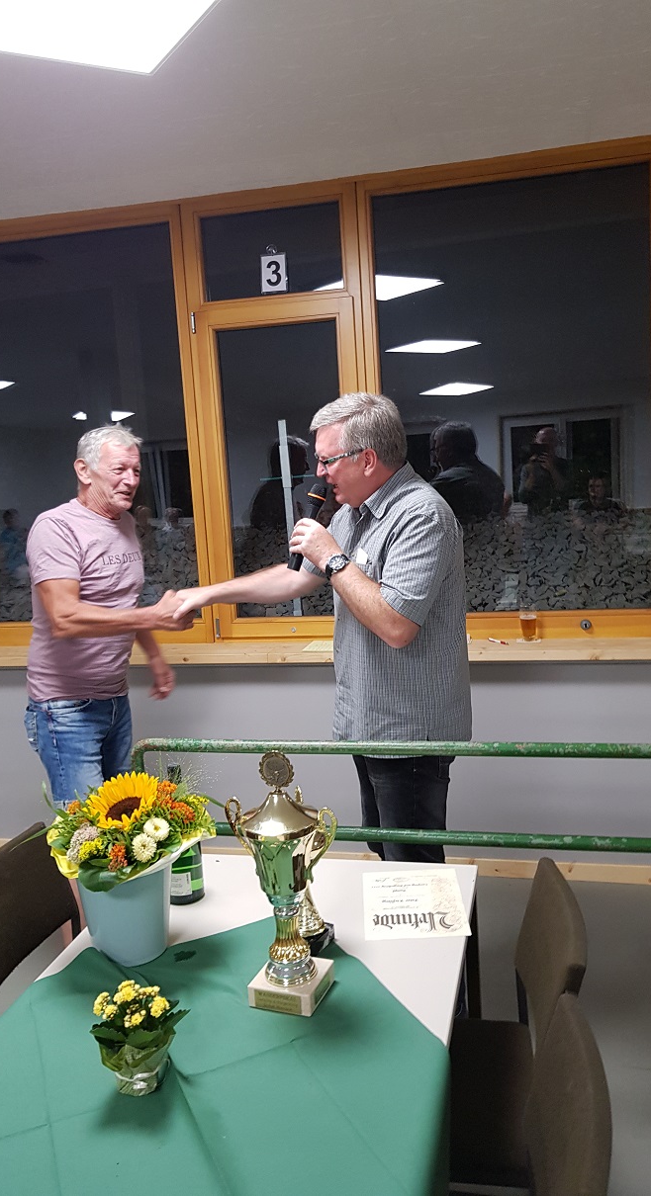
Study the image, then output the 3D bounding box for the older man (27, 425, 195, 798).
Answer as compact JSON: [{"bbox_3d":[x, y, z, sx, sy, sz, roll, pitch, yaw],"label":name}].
[{"bbox_3d":[-0.691,0.384,2.890,0.660,1.820,0.520,0,9,22],"label":"older man"}]

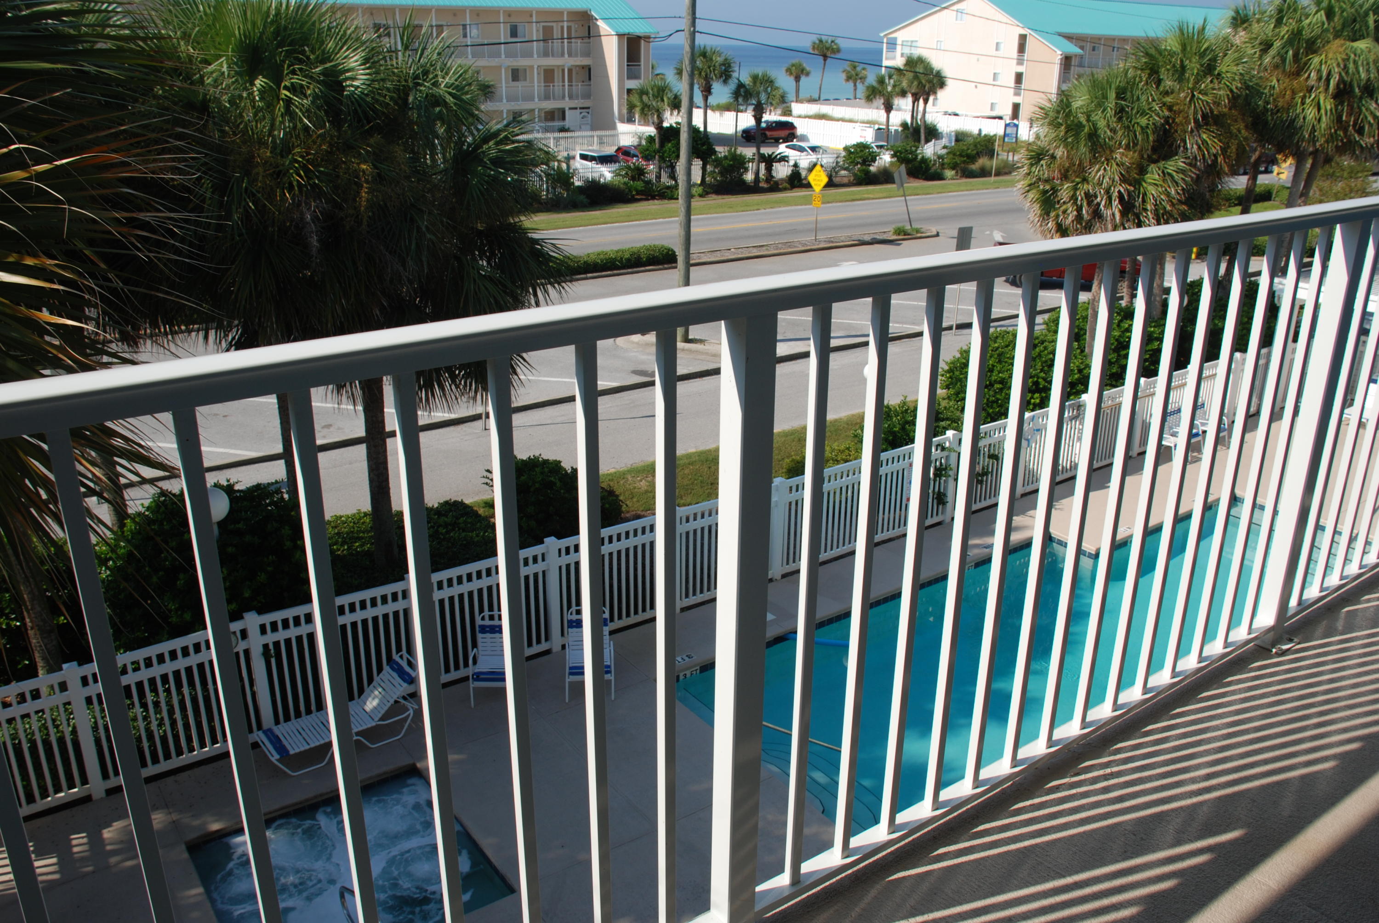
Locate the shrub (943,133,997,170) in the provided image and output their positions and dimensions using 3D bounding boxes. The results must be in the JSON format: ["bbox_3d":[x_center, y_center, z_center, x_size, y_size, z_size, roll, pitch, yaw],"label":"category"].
[{"bbox_3d":[17.819,-19.739,73.049,3.400,2.100,2.700,6,20,12],"label":"shrub"}]

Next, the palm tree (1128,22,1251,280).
[{"bbox_3d":[11.554,-6.256,27.570,3.100,7.845,3.100,9,21,21],"label":"palm tree"}]

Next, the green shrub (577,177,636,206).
[{"bbox_3d":[-4.064,-13.204,55.924,2.514,1.000,2.000,-1,20,-4],"label":"green shrub"}]

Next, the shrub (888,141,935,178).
[{"bbox_3d":[12.944,-17.725,67.428,2.700,2.000,2.400,5,20,10],"label":"shrub"}]

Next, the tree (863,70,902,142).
[{"bbox_3d":[14.797,-26.020,85.391,3.198,5.501,3.198,4,20,9],"label":"tree"}]

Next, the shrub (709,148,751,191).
[{"bbox_3d":[2.135,-15.150,59.885,2.243,2.140,2.243,2,20,2],"label":"shrub"}]

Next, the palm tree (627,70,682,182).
[{"bbox_3d":[-1.608,-16.781,58.862,2.921,5.787,2.921,0,20,-2],"label":"palm tree"}]

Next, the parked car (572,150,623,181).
[{"bbox_3d":[-4.597,-15.644,61.805,1.800,1.600,4.150,-10,23,-27],"label":"parked car"}]

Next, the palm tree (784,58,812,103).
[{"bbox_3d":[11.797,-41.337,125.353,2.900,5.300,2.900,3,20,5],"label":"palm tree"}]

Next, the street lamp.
[{"bbox_3d":[-4.973,1.633,12.381,0.400,2.900,0.400,-8,22,-23],"label":"street lamp"}]

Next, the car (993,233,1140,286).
[{"bbox_3d":[12.458,-6.531,37.459,4.800,1.620,1.780,7,21,17],"label":"car"}]

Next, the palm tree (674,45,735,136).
[{"bbox_3d":[0.780,-17.721,59.525,3.200,7.000,3.200,1,20,0],"label":"palm tree"}]

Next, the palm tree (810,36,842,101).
[{"bbox_3d":[14.586,-41.544,123.132,3.300,7.500,3.200,3,20,6],"label":"palm tree"}]

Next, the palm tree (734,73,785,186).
[{"bbox_3d":[3.740,-17.604,61.093,2.975,5.974,2.975,2,20,3],"label":"palm tree"}]

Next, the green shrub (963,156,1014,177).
[{"bbox_3d":[17.688,-17.540,68.317,3.000,1.200,2.000,6,21,13],"label":"green shrub"}]

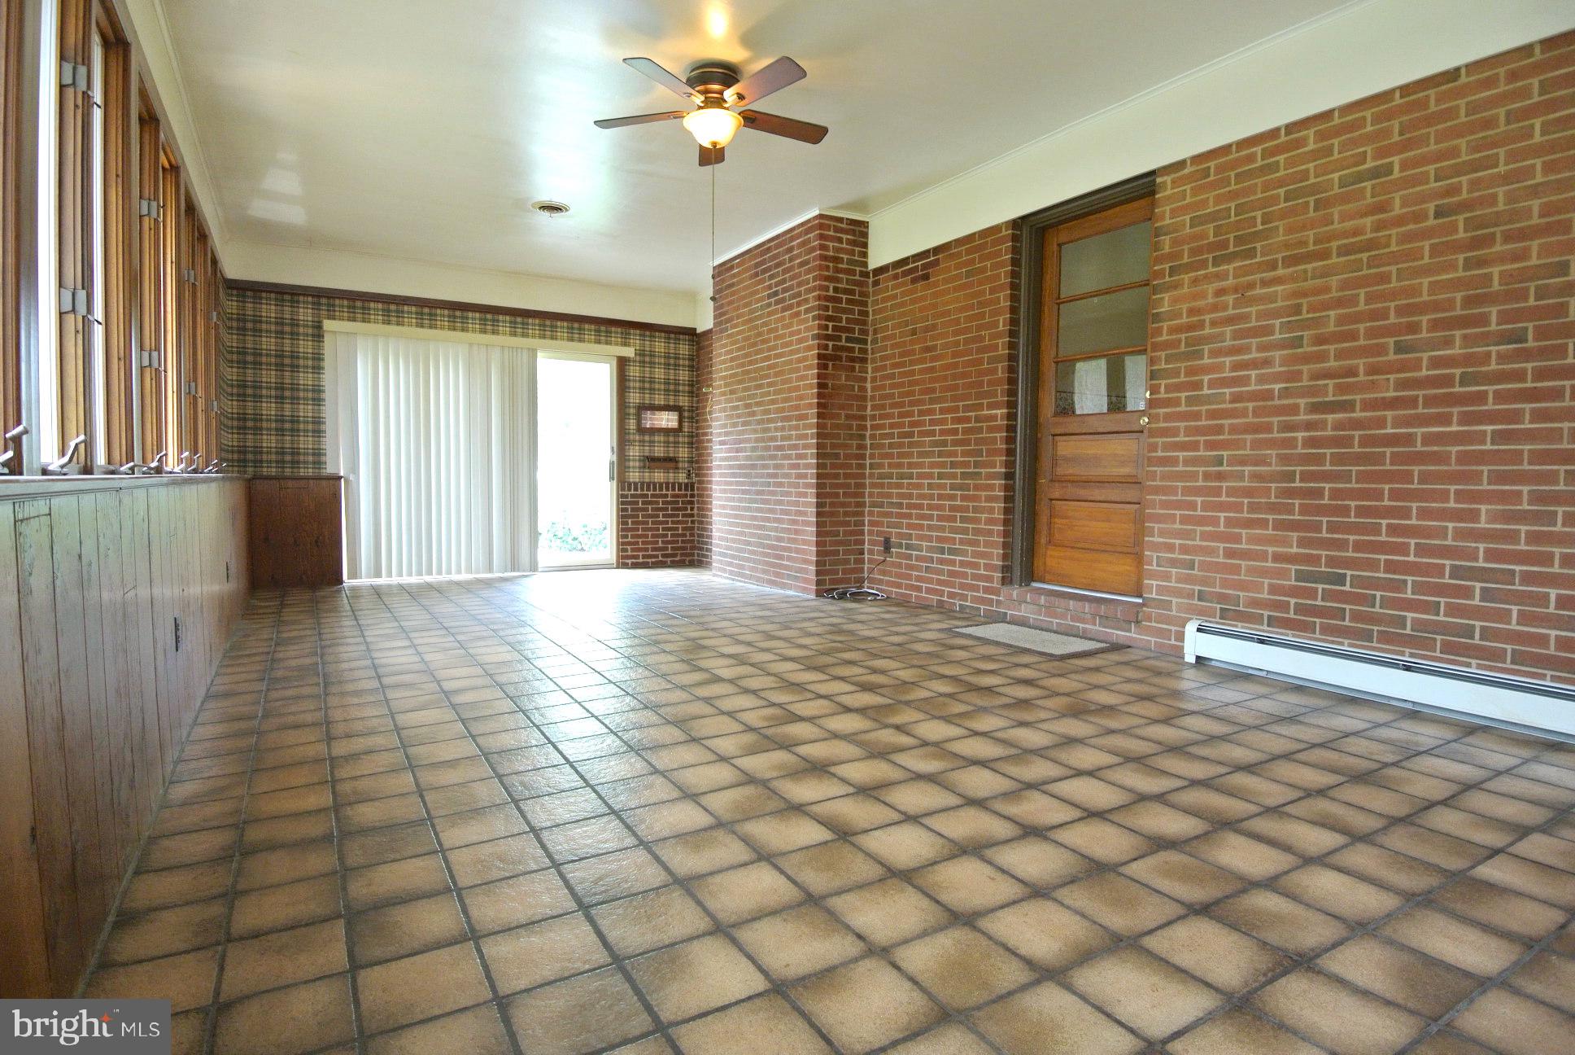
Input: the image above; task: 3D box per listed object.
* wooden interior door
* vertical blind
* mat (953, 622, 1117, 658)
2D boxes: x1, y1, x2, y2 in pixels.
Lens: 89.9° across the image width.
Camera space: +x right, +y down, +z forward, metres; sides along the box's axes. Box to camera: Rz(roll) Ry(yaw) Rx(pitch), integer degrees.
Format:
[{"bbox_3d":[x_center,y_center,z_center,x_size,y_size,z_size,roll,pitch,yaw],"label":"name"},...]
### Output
[{"bbox_3d":[1.693,-0.672,4.337,0.050,2.035,0.790,-2,4,-31],"label":"wooden interior door"},{"bbox_3d":[-2.967,-0.583,6.720,1.640,2.020,0.100,-1,4,-32],"label":"vertical blind"},{"bbox_3d":[1.273,0.572,4.142,0.480,0.018,0.790,-2,4,-31],"label":"mat"}]

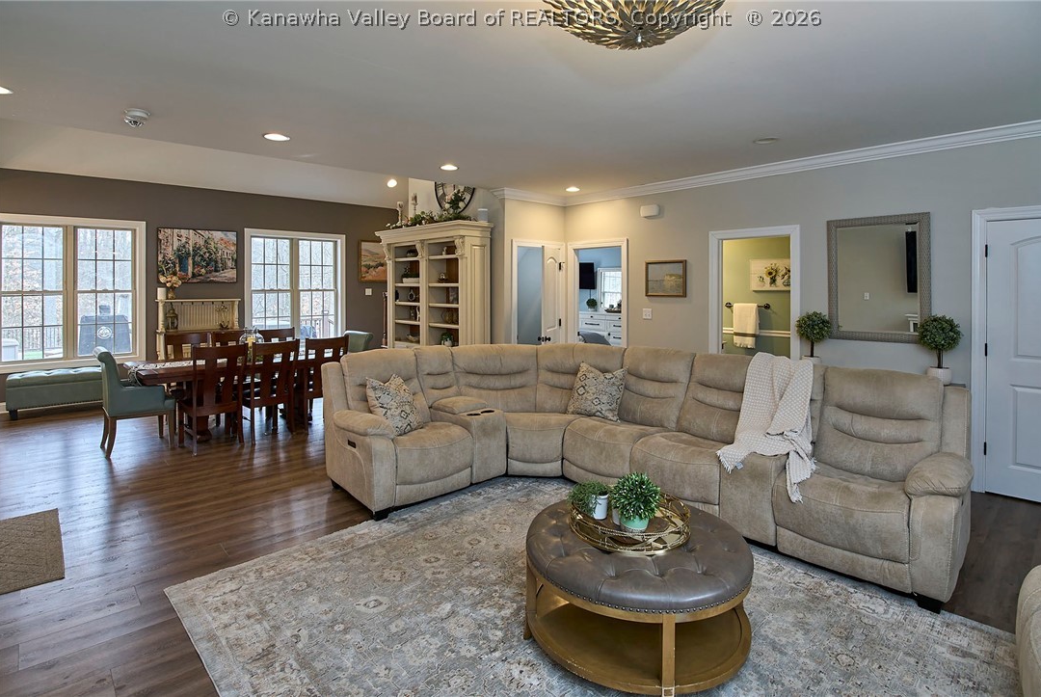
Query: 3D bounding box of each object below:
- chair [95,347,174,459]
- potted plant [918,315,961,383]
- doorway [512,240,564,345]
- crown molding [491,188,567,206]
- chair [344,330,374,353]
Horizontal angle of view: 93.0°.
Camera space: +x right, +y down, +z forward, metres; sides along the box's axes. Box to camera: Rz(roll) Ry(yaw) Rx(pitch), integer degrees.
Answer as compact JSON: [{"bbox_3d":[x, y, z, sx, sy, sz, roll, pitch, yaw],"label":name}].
[{"bbox_3d":[-3.770,0.472,4.810,0.640,0.990,0.580,-4,7,-40],"label":"chair"},{"bbox_3d":[3.230,0.005,3.820,0.270,0.540,0.270,5,7,44],"label":"potted plant"},{"bbox_3d":[0.236,-0.235,6.017,0.902,2.152,0.154,-4,6,-40],"label":"doorway"},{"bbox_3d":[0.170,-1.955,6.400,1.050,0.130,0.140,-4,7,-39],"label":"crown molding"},{"bbox_3d":[-2.200,0.315,6.060,0.640,0.990,0.580,-4,7,-40],"label":"chair"}]

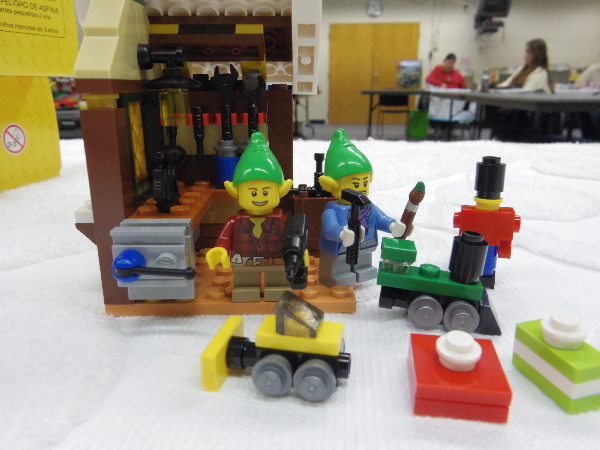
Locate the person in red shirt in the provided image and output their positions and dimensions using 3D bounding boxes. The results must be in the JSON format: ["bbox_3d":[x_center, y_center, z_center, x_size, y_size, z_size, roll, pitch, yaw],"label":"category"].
[{"bbox_3d":[2.030,-1.755,6.530,0.600,1.200,0.650,2,17,8],"label":"person in red shirt"}]

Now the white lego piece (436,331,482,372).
[{"bbox_3d":[0.029,0.023,0.087,0.008,0.005,0.008,2,19,9],"label":"white lego piece"}]

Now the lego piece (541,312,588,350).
[{"bbox_3d":[0.050,0.020,0.089,0.008,0.005,0.008,-6,18,-12],"label":"lego piece"}]

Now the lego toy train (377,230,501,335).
[{"bbox_3d":[0.034,0.012,0.112,0.030,0.022,0.018,8,17,9],"label":"lego toy train"}]

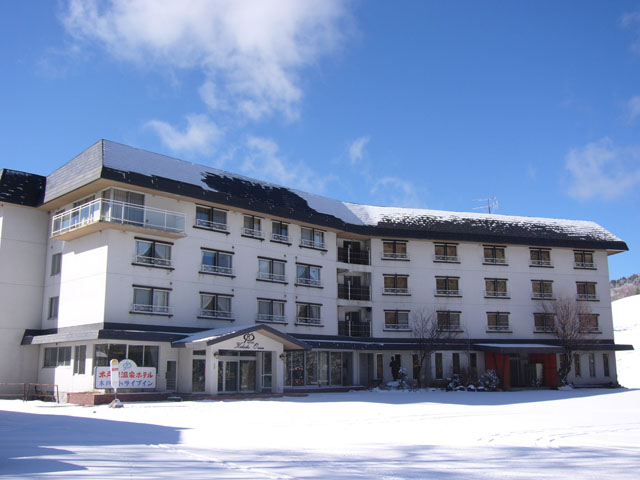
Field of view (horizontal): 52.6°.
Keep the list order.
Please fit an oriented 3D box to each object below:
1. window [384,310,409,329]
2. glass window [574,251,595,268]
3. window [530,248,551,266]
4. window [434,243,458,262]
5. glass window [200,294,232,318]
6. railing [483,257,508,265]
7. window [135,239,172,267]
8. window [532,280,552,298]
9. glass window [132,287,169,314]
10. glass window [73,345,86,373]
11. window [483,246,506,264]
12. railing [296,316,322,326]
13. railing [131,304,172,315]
[{"bbox_3d":[6.403,6.711,53.946,2.154,1.534,0.150,3,-12,-15],"label":"window"},{"bbox_3d":[25.230,1.906,61.729,2.139,1.555,0.150,3,-12,-15],"label":"glass window"},{"bbox_3d":[18.674,1.502,54.666,1.976,1.430,0.200,3,-12,-15],"label":"window"},{"bbox_3d":[11.025,1.133,56.399,2.154,1.534,0.150,3,-12,-15],"label":"window"},{"bbox_3d":[-6.386,4.148,40.219,2.441,1.458,0.200,11,-16,-42],"label":"glass window"},{"bbox_3d":[14.547,1.774,53.387,2.273,0.538,0.200,3,-12,-15],"label":"railing"},{"bbox_3d":[-10.455,0.785,40.633,2.650,1.650,0.220,11,-16,-44],"label":"window"},{"bbox_3d":[20.580,4.606,59.887,2.076,1.492,0.150,3,-12,-15],"label":"window"},{"bbox_3d":[-9.661,3.499,37.200,2.349,1.475,0.200,11,-16,-42],"label":"glass window"},{"bbox_3d":[-12.847,6.432,34.672,0.200,1.548,1.564,11,-17,-43],"label":"glass window"},{"bbox_3d":[15.703,1.395,58.233,2.320,1.650,0.220,3,-12,-16],"label":"window"},{"bbox_3d":[-0.633,5.694,45.294,2.517,0.544,0.200,11,-16,-42],"label":"railing"},{"bbox_3d":[-10.610,4.398,40.838,2.900,0.554,0.270,11,-16,-44],"label":"railing"}]

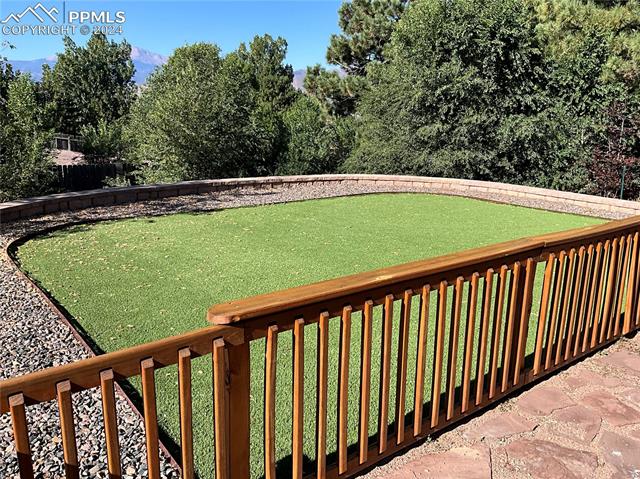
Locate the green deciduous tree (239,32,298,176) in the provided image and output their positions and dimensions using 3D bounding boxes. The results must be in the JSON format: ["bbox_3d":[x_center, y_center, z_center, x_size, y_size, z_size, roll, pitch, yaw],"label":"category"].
[{"bbox_3d":[-1.722,-3.781,17.091,2.050,5.150,2.300,1,12,0],"label":"green deciduous tree"}]

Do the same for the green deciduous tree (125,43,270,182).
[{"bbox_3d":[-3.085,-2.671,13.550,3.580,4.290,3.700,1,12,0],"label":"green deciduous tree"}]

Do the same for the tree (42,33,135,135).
[{"bbox_3d":[-11.393,-6.423,26.258,4.400,6.940,4.600,1,12,0],"label":"tree"}]

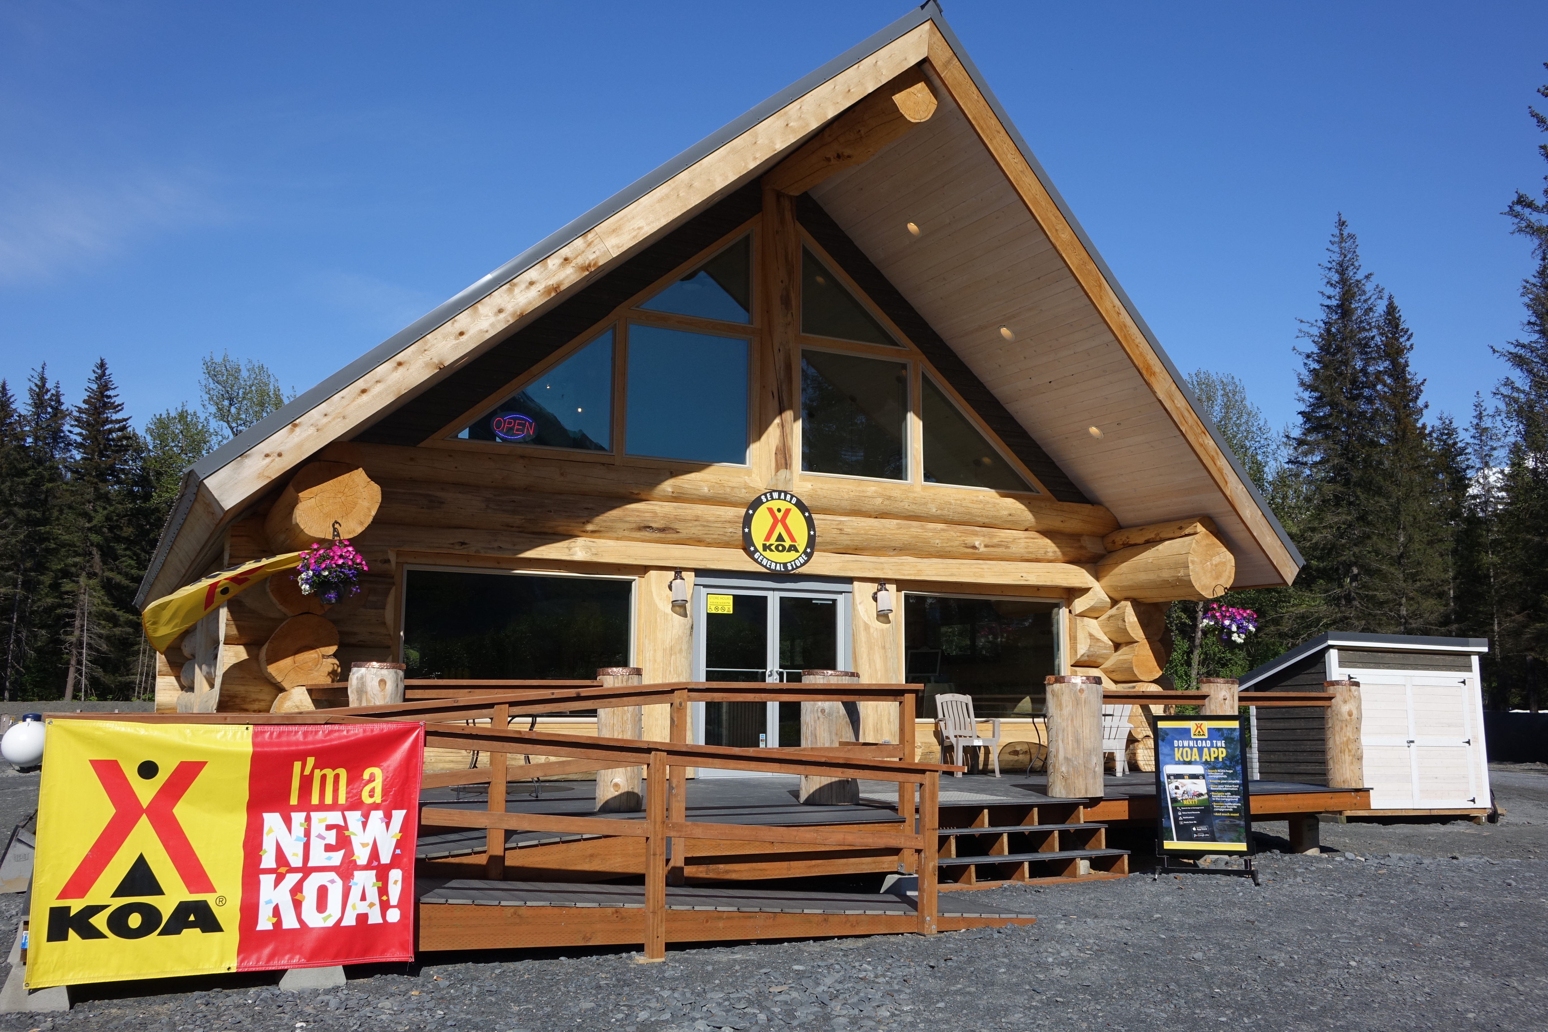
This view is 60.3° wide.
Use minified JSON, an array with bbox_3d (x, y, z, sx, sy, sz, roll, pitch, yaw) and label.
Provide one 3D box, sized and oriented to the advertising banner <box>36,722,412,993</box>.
[{"bbox_3d":[-2.637,1.632,6.579,1.750,1.210,0.050,4,-9,-26],"label":"advertising banner"}]

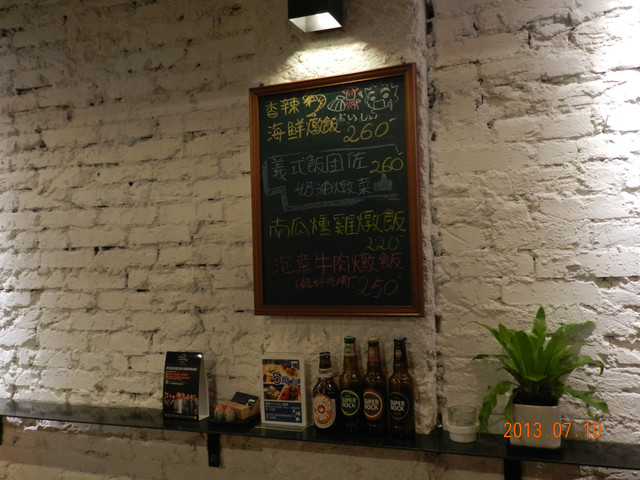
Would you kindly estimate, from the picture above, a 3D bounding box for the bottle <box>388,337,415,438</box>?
[{"bbox_3d":[0.198,0.359,1.435,0.060,0.232,0.060,-3,-3,21],"label":"bottle"}]

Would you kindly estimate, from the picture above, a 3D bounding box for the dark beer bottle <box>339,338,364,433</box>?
[{"bbox_3d":[0.077,0.365,1.487,0.060,0.232,0.060,-1,-3,0],"label":"dark beer bottle"}]

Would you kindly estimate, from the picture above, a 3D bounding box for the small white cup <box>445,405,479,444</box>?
[{"bbox_3d":[0.338,0.435,1.397,0.075,0.070,0.075,-3,-3,21],"label":"small white cup"}]

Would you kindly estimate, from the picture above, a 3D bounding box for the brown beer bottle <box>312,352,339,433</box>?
[{"bbox_3d":[0.015,0.386,1.505,0.066,0.195,0.066,-1,-3,0],"label":"brown beer bottle"}]

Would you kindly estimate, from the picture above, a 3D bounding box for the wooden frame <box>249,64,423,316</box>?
[{"bbox_3d":[0.034,-0.116,1.541,0.463,0.625,0.025,-3,-3,21],"label":"wooden frame"}]

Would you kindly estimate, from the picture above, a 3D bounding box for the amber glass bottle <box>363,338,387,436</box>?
[{"bbox_3d":[0.135,0.362,1.463,0.060,0.232,0.060,-3,-3,21],"label":"amber glass bottle"}]

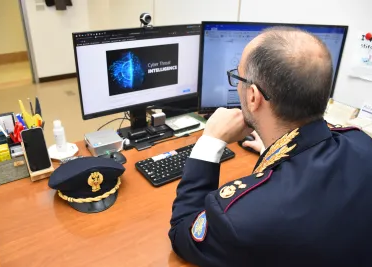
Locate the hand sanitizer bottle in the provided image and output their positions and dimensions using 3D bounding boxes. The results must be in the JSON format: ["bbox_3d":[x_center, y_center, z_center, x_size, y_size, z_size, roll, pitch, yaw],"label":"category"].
[{"bbox_3d":[-0.485,0.011,1.157,0.041,0.125,0.041,-9,29,-23],"label":"hand sanitizer bottle"}]

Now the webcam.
[{"bbox_3d":[-0.145,-0.422,1.125,0.047,0.055,0.050,-16,32,-33],"label":"webcam"}]

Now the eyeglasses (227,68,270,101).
[{"bbox_3d":[0.191,-0.118,0.698,0.144,0.048,0.144,-10,24,-30],"label":"eyeglasses"}]

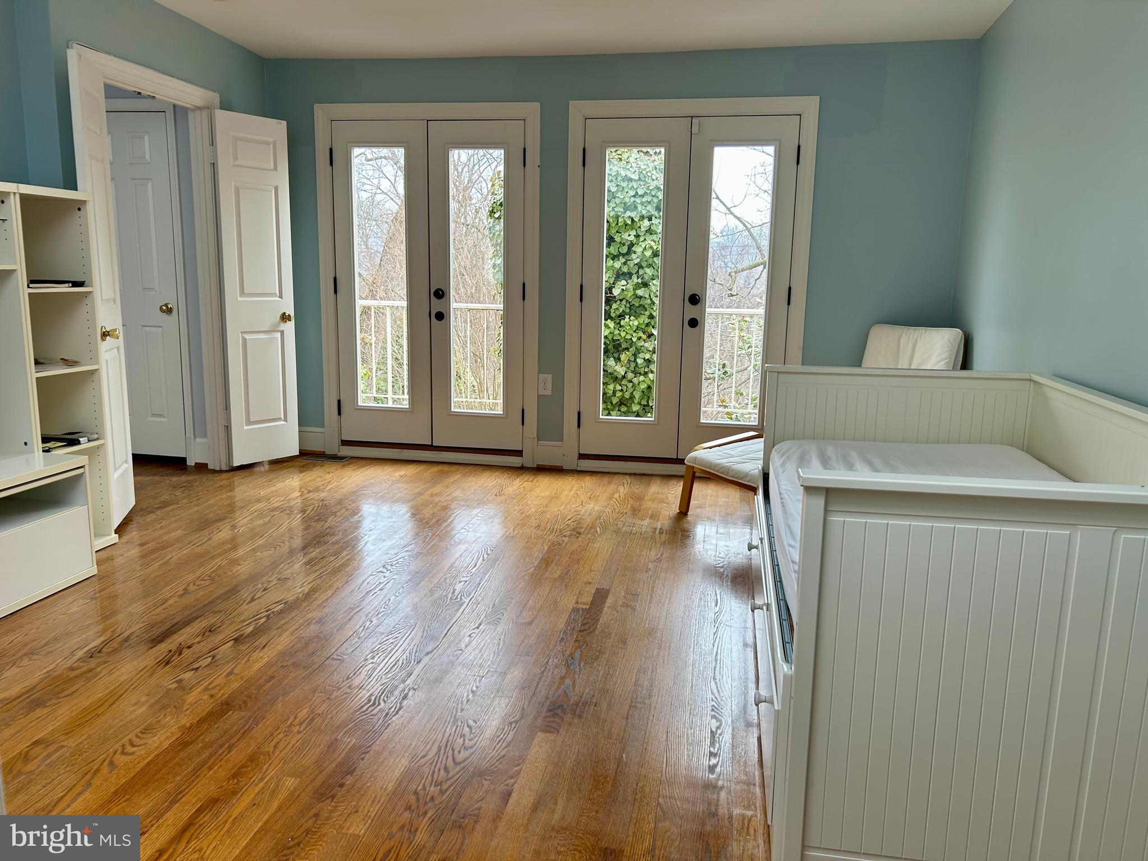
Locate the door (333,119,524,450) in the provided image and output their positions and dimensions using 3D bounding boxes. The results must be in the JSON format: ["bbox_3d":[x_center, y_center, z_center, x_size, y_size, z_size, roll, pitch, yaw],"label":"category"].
[{"bbox_3d":[-0.899,-0.890,5.379,1.218,1.991,0.050,3,10,10],"label":"door"}]

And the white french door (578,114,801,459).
[{"bbox_3d":[0.653,-0.810,5.103,1.213,1.988,0.050,3,10,10],"label":"white french door"}]

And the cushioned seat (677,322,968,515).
[{"bbox_3d":[1.295,-0.043,4.356,1.250,0.970,0.720,-6,12,-33],"label":"cushioned seat"}]

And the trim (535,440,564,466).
[{"bbox_3d":[-0.150,0.153,5.388,0.169,0.157,0.022,3,10,10],"label":"trim"}]

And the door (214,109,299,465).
[{"bbox_3d":[-1.887,-0.817,5.158,0.038,2.030,0.451,9,13,37],"label":"door"}]

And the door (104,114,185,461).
[{"bbox_3d":[-2.663,-0.855,5.212,0.600,2.030,0.040,3,10,10],"label":"door"}]

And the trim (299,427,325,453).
[{"bbox_3d":[-1.778,0.057,5.675,0.290,0.161,0.022,3,10,10],"label":"trim"}]

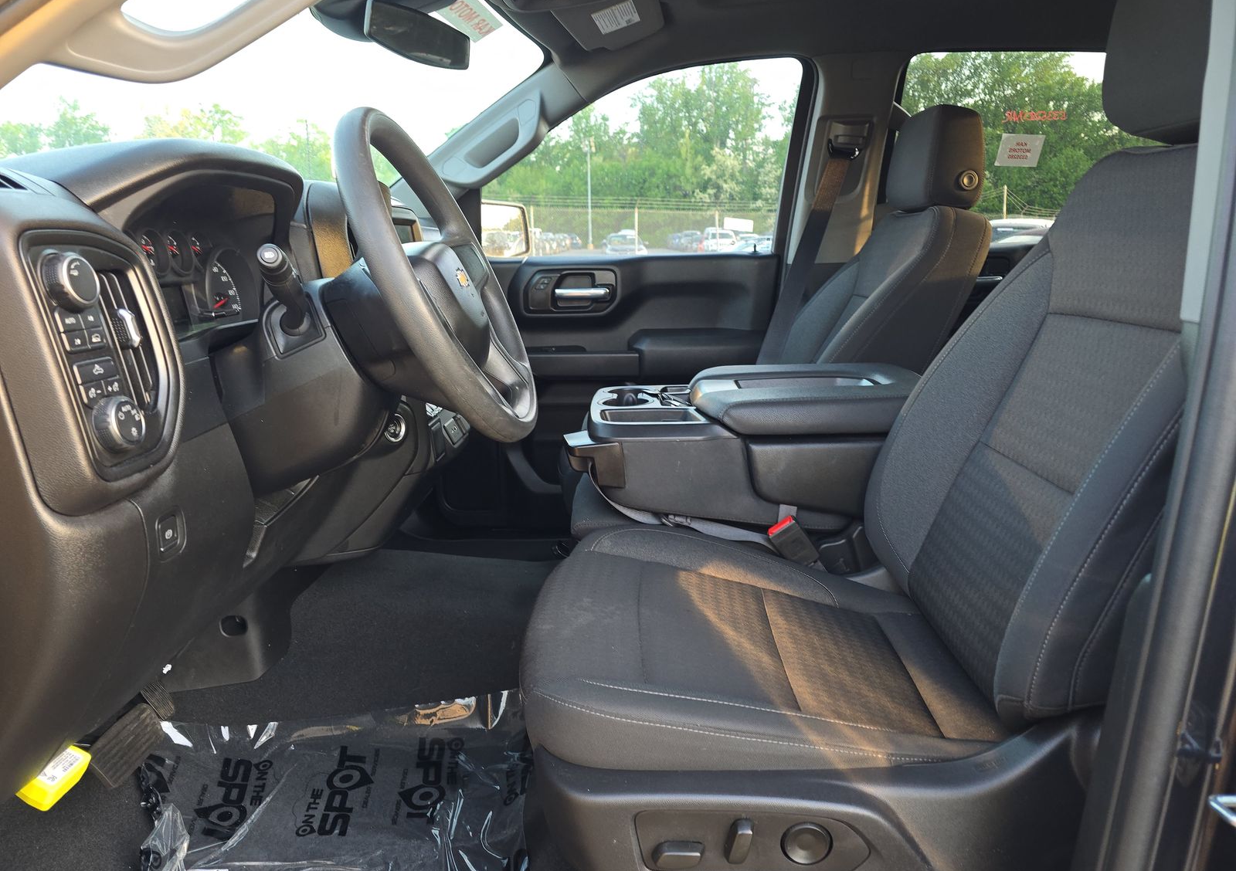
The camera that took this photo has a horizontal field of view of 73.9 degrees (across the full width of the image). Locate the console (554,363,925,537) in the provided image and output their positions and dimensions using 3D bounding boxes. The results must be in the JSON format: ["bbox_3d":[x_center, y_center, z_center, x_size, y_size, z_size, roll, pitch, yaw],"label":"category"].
[{"bbox_3d":[0.239,0.015,1.351,0.660,0.225,0.330,0,14,2],"label":"console"}]

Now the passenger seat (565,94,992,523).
[{"bbox_3d":[0.282,-0.176,1.730,0.840,0.970,0.540,0,14,2],"label":"passenger seat"}]

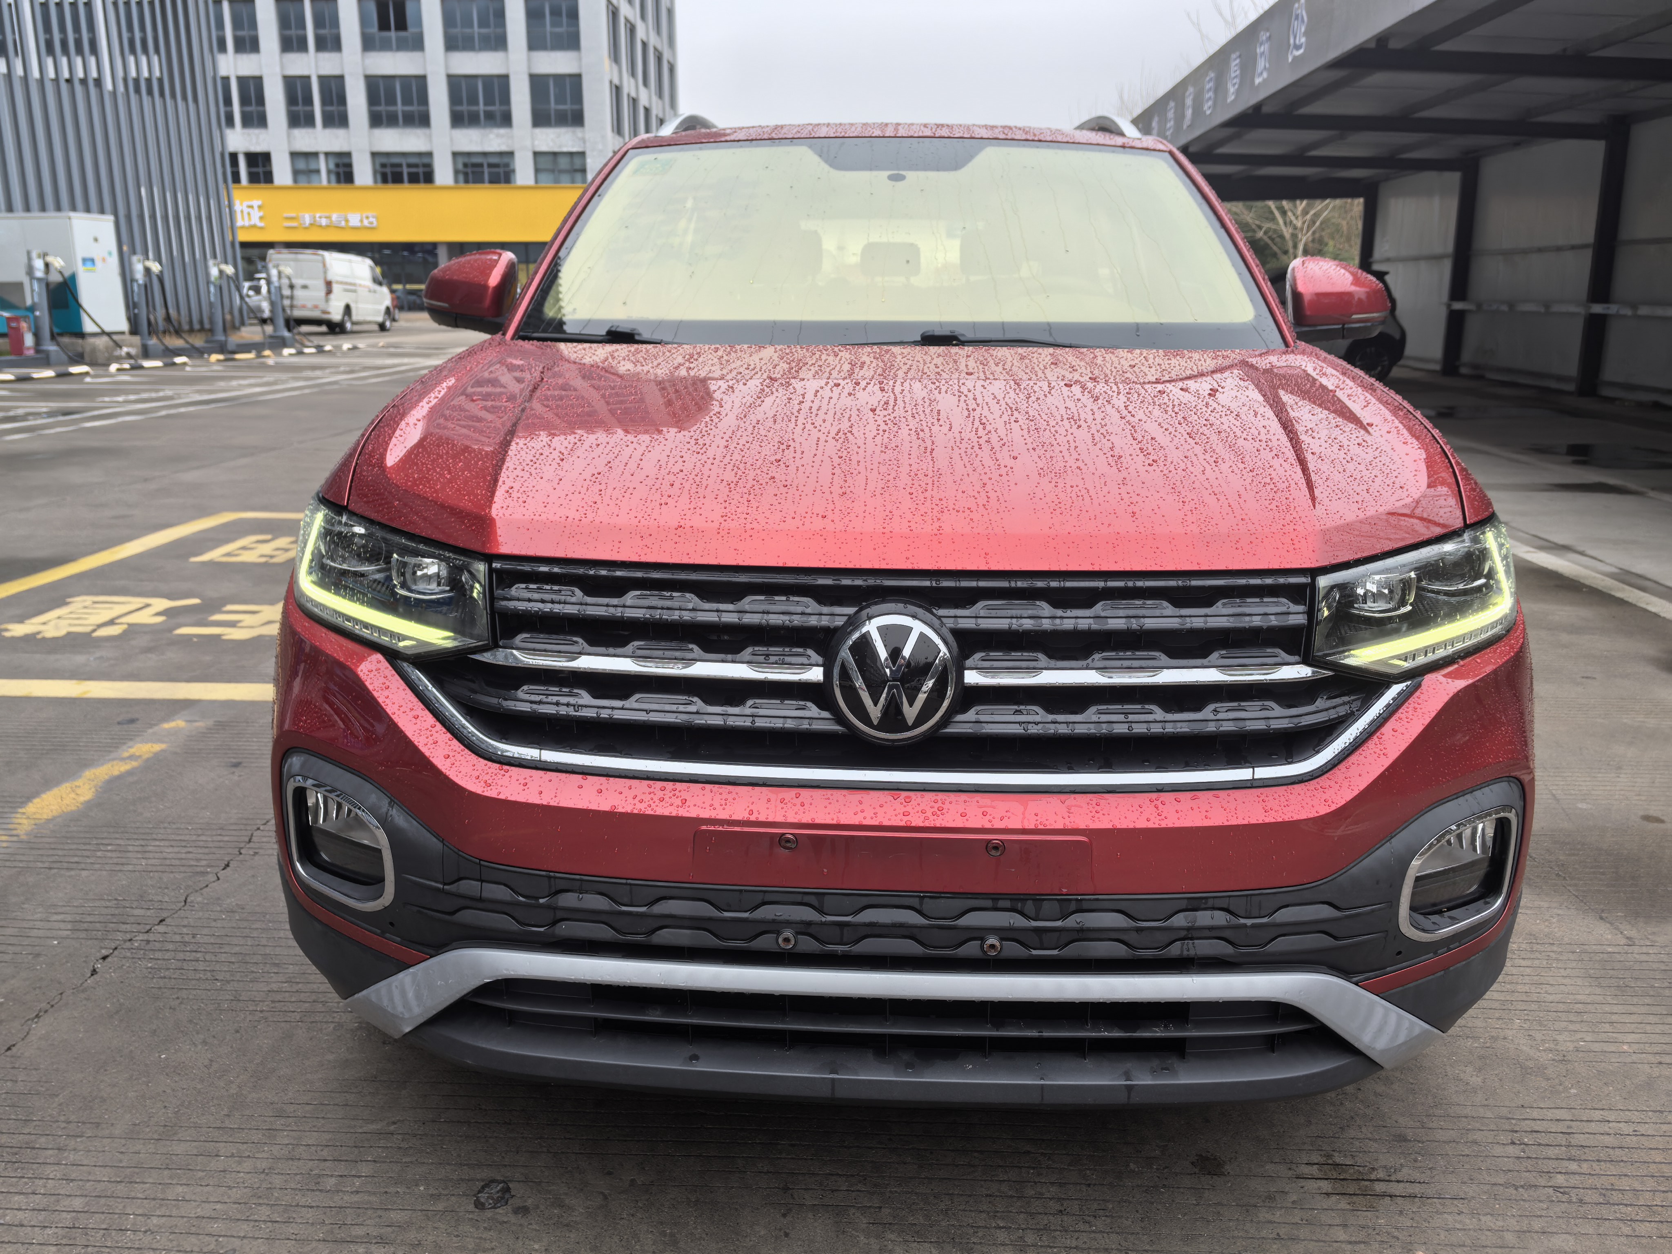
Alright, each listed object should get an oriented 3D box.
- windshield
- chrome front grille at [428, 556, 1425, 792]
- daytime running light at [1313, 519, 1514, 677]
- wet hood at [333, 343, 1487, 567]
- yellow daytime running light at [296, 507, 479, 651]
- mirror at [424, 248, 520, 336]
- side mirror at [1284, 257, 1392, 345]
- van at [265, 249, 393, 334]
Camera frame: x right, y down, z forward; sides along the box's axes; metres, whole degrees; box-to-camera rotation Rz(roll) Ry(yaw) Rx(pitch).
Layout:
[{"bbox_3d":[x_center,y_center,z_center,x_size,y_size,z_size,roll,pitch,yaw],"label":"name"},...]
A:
[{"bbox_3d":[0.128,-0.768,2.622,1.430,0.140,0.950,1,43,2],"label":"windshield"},{"bbox_3d":[0.065,0.046,1.403,1.140,0.235,0.170,1,14,2],"label":"chrome front grille"},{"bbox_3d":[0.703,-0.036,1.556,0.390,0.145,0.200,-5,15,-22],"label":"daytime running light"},{"bbox_3d":[0.089,-0.286,1.856,1.500,0.230,1.080,1,14,2],"label":"wet hood"},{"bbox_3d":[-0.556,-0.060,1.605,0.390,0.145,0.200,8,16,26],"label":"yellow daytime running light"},{"bbox_3d":[-0.736,-0.681,2.651,0.200,0.165,0.145,1,14,2],"label":"mirror"},{"bbox_3d":[0.991,-0.648,2.583,0.200,0.165,0.145,1,14,2],"label":"side mirror"},{"bbox_3d":[-13.577,-9.016,35.300,1.700,2.020,4.600,1,14,3],"label":"van"}]

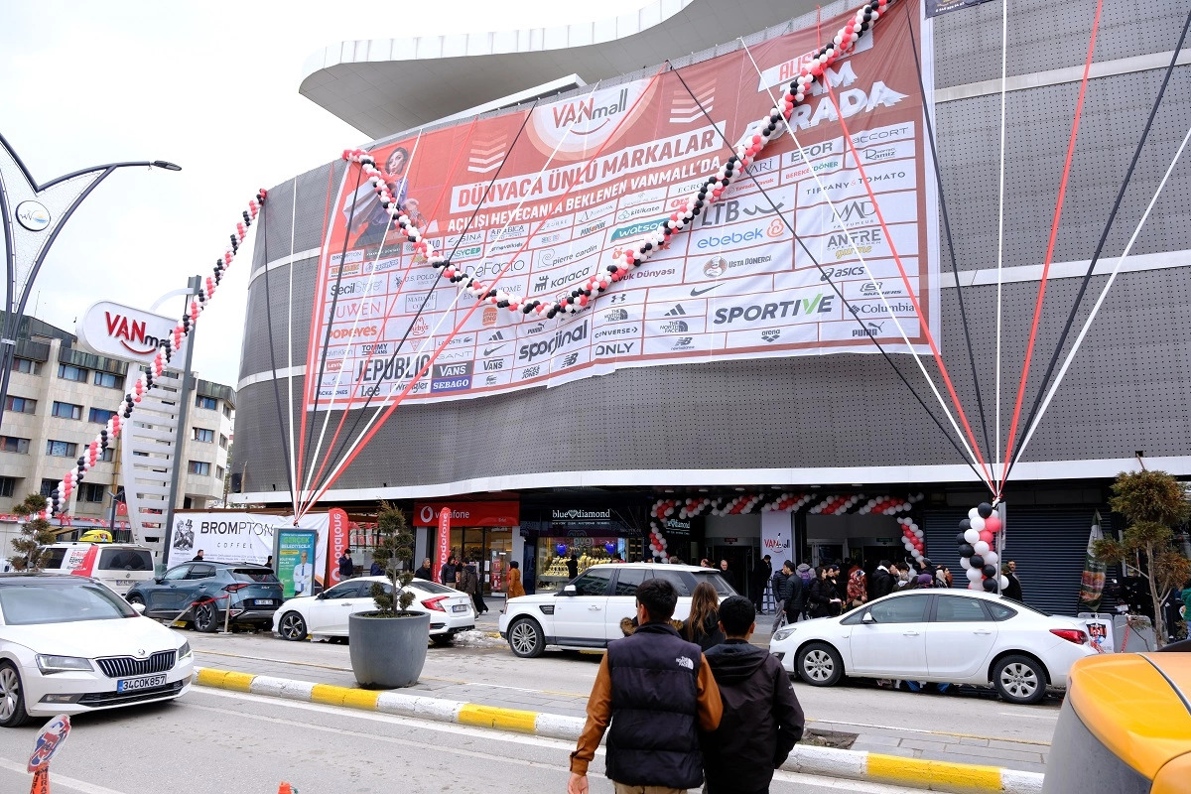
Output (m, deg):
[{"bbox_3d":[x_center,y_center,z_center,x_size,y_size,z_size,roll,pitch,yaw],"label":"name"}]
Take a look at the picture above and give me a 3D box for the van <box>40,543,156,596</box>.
[{"bbox_3d":[-15.688,5.483,23.950,5.000,1.970,1.950,-5,-13,28],"label":"van"}]

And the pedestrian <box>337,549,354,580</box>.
[{"bbox_3d":[-8.233,5.869,26.027,0.520,1.750,0.380,9,-14,-34],"label":"pedestrian"}]

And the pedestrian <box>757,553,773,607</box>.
[{"bbox_3d":[5.071,5.683,24.027,0.420,1.750,0.520,-5,-13,24],"label":"pedestrian"}]

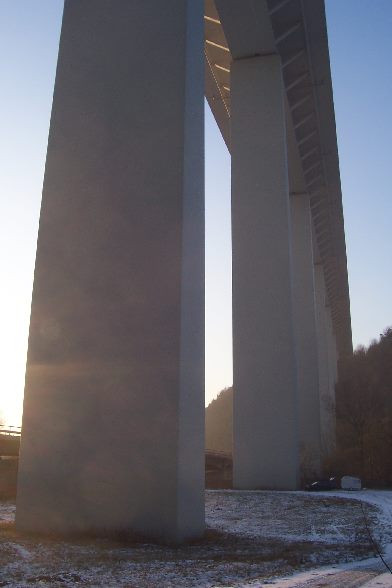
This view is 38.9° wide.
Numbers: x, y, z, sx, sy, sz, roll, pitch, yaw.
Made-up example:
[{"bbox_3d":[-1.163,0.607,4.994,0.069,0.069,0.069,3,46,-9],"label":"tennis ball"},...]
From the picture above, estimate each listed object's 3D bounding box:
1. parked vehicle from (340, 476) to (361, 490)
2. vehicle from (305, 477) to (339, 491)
[{"bbox_3d":[23.037,28.128,82.424,3.100,2.100,2.000,-2,-18,10],"label":"parked vehicle"},{"bbox_3d":[17.285,26.382,76.662,4.500,1.550,1.800,6,-19,-17],"label":"vehicle"}]

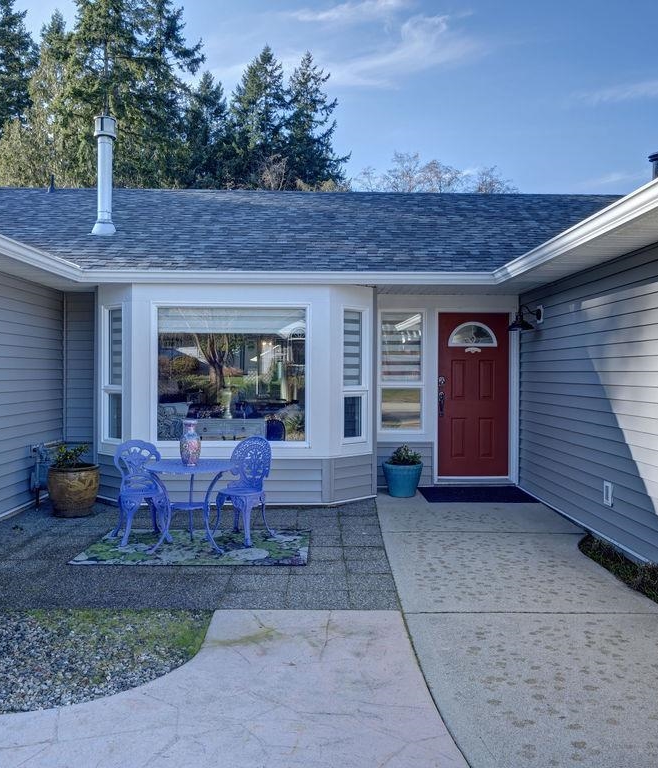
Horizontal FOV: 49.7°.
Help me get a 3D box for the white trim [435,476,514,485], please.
[{"bbox_3d":[1.766,1.179,8.698,0.985,0.096,0.091,0,1,-2],"label":"white trim"}]

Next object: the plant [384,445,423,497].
[{"bbox_3d":[0.869,1.004,8.277,0.460,0.598,0.460,0,1,-1],"label":"plant"}]

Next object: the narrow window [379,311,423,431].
[{"bbox_3d":[0.889,-0.165,8.729,0.538,1.472,0.081,0,1,-2],"label":"narrow window"}]

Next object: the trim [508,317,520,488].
[{"bbox_3d":[2.268,0.191,8.729,0.127,2.091,0.071,0,1,-2],"label":"trim"}]

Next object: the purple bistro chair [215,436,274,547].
[{"bbox_3d":[-0.749,0.922,6.261,0.430,0.870,0.460,1,1,30],"label":"purple bistro chair"}]

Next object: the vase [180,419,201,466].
[{"bbox_3d":[-1.160,0.496,5.947,0.180,0.390,0.180,0,1,-1],"label":"vase"}]

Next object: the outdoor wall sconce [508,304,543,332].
[{"bbox_3d":[2.147,-0.736,7.917,0.386,0.274,0.304,0,1,-2],"label":"outdoor wall sconce"}]

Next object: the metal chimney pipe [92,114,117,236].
[{"bbox_3d":[-2.955,-2.731,9.326,0.300,1.569,0.300,0,1,-1],"label":"metal chimney pipe"}]

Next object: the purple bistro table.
[{"bbox_3d":[-1.122,0.990,5.745,0.736,0.660,0.736,0,1,-2],"label":"purple bistro table"}]

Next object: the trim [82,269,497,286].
[{"bbox_3d":[-0.419,-1.139,7.639,4.470,0.140,0.130,0,1,-1],"label":"trim"}]

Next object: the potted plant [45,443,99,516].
[{"bbox_3d":[-2.578,0.947,7.156,0.487,0.711,0.487,0,1,-2],"label":"potted plant"}]

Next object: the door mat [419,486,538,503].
[{"bbox_3d":[1.700,1.285,8.222,1.218,0.015,0.934,0,1,-2],"label":"door mat"}]

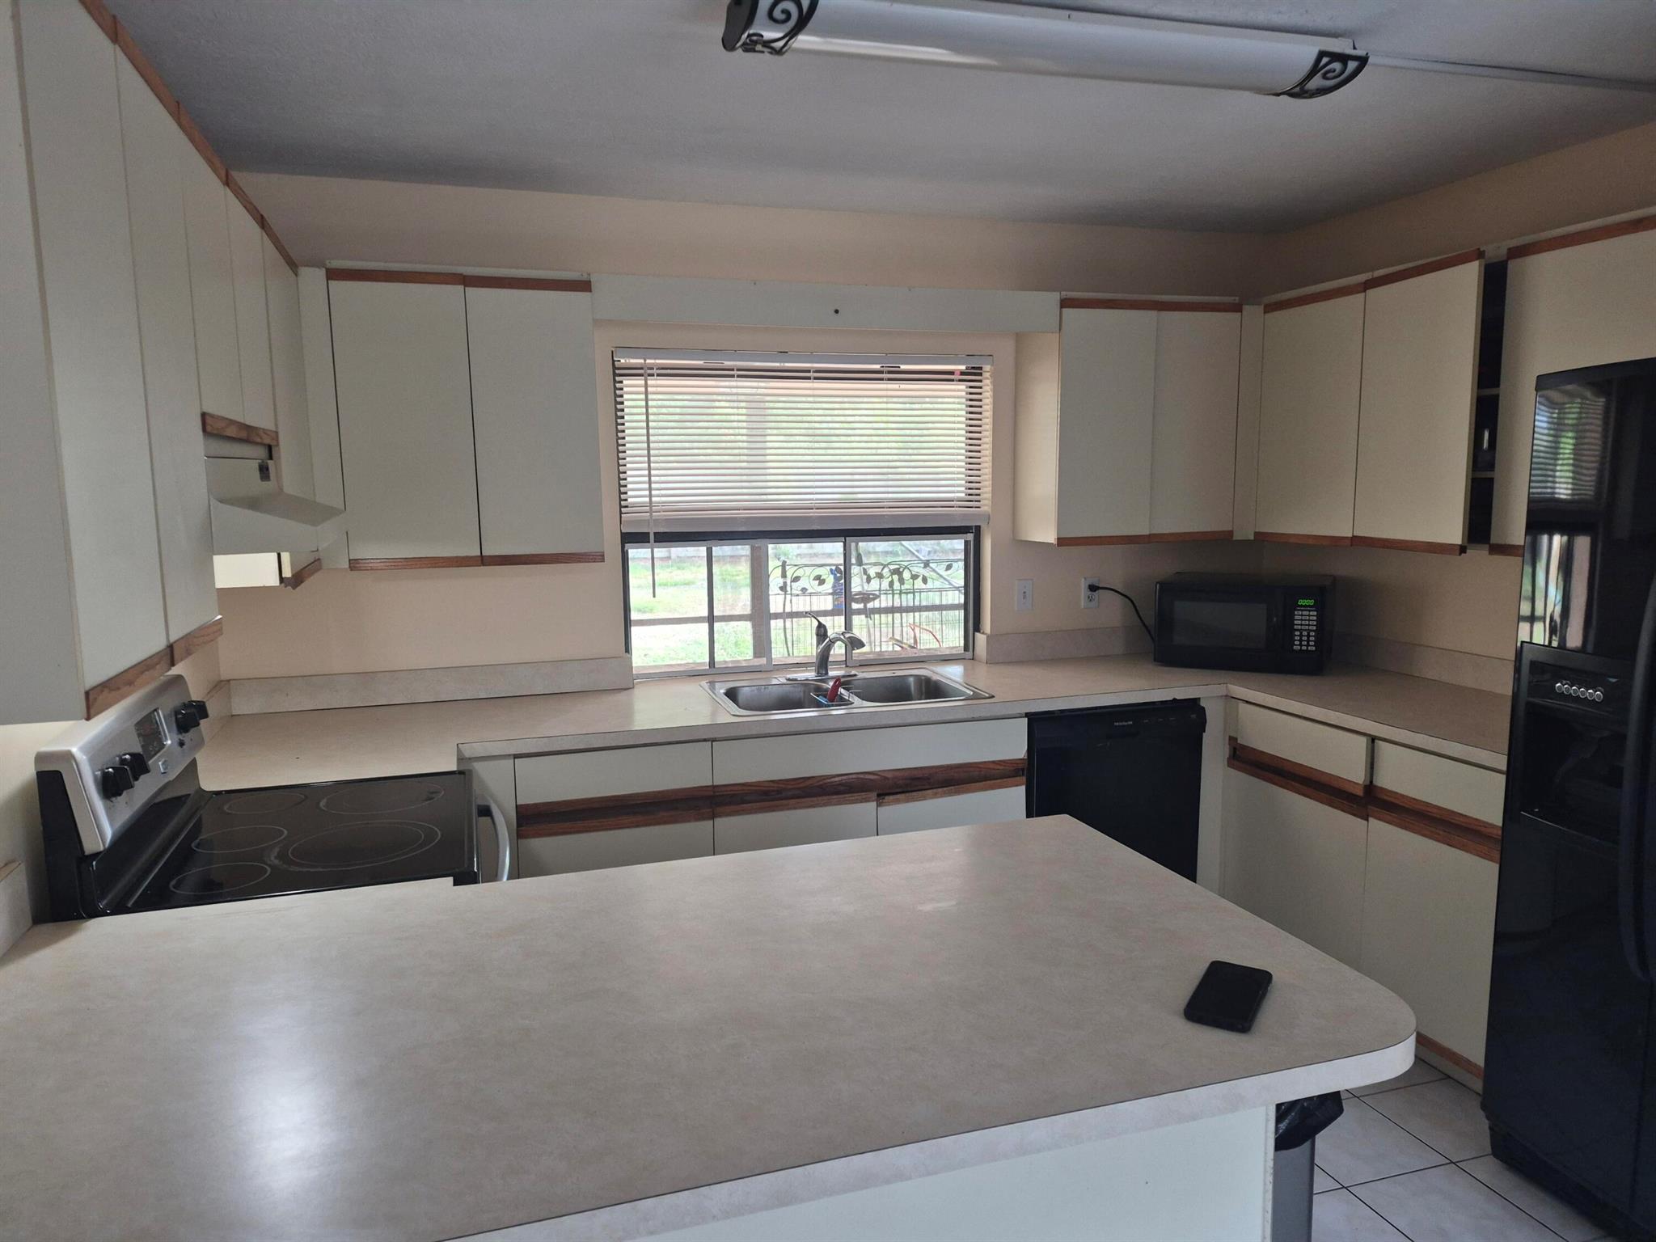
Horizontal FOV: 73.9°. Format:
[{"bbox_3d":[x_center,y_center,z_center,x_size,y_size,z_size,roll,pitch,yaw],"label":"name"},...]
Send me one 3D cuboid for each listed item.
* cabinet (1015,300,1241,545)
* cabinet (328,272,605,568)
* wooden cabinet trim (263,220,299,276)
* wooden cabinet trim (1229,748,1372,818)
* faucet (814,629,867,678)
[{"bbox_3d":[1.063,-0.694,3.930,0.712,0.818,0.311,-3,8,-18],"label":"cabinet"},{"bbox_3d":[-1.047,-0.574,3.237,0.698,0.810,0.311,-3,8,-18],"label":"cabinet"},{"bbox_3d":[-1.304,-0.881,2.605,0.021,0.031,0.548,-3,8,-18],"label":"wooden cabinet trim"},{"bbox_3d":[1.377,0.482,3.250,0.025,0.048,0.584,-3,8,-18],"label":"wooden cabinet trim"},{"bbox_3d":[0.030,0.103,3.608,0.075,0.170,0.220,-8,10,-43],"label":"faucet"}]

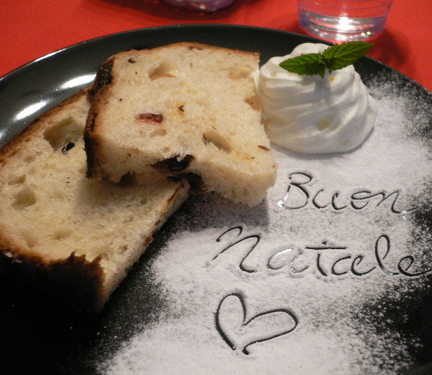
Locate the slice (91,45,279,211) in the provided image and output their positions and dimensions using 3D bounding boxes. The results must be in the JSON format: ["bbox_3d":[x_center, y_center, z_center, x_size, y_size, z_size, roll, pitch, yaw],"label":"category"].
[{"bbox_3d":[-0.016,-0.036,0.250,0.081,0.025,0.087,6,43,-9],"label":"slice"}]

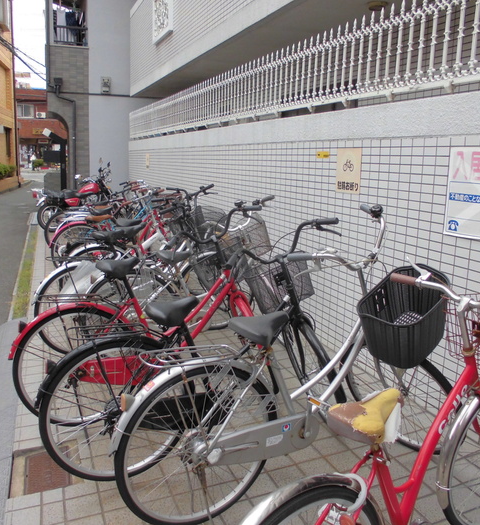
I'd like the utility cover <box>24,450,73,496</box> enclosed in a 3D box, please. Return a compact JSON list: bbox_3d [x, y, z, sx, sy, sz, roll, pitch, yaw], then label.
[{"bbox_3d":[-0.916,1.002,2.518,0.210,0.020,0.330,-4,12,-21],"label":"utility cover"}]

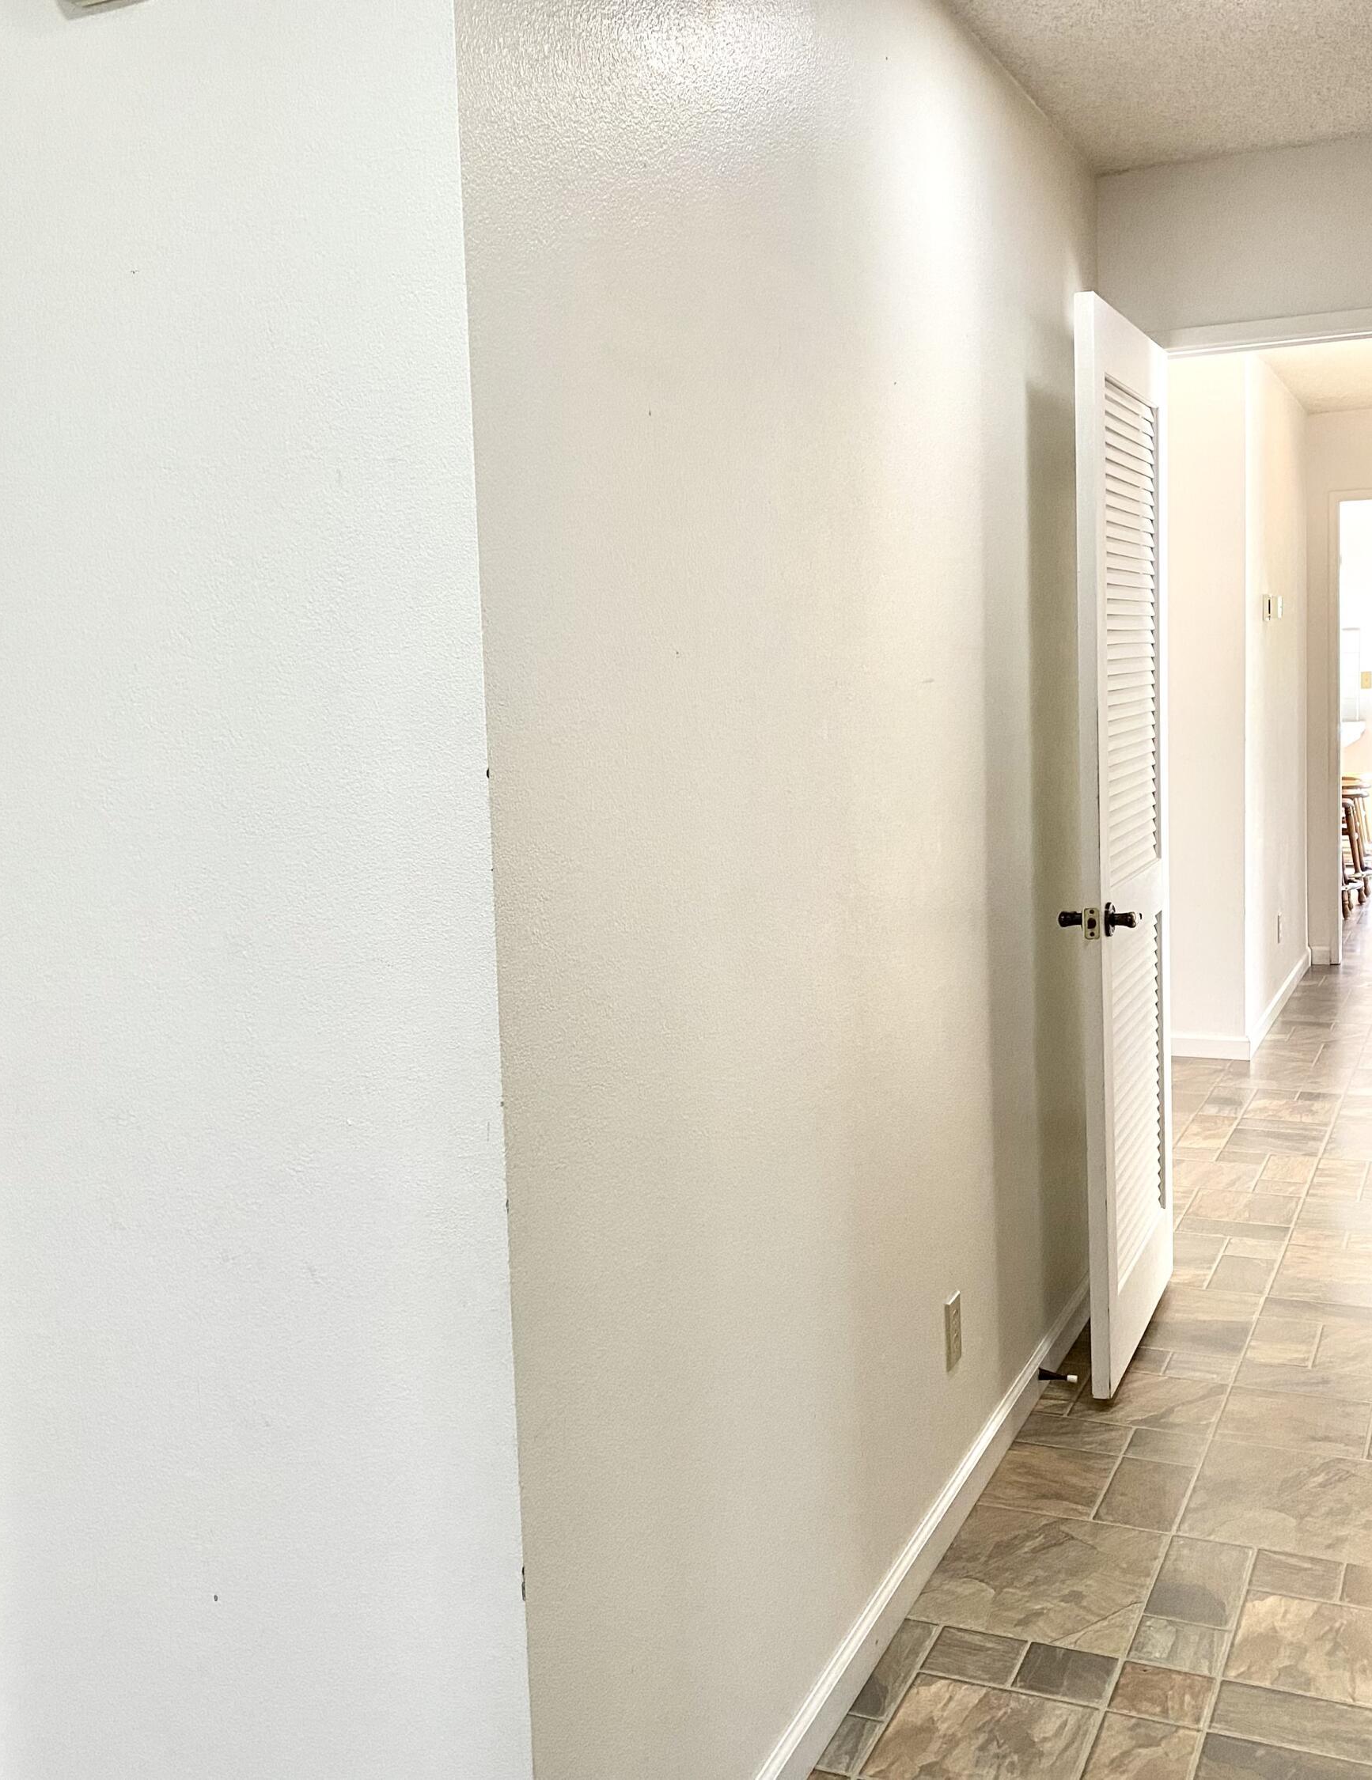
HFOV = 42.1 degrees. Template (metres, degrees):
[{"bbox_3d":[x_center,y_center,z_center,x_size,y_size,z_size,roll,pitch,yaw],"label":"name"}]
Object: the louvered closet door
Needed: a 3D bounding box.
[{"bbox_3d":[0.900,-0.093,3.602,0.038,2.030,0.757,1,7,24],"label":"louvered closet door"}]

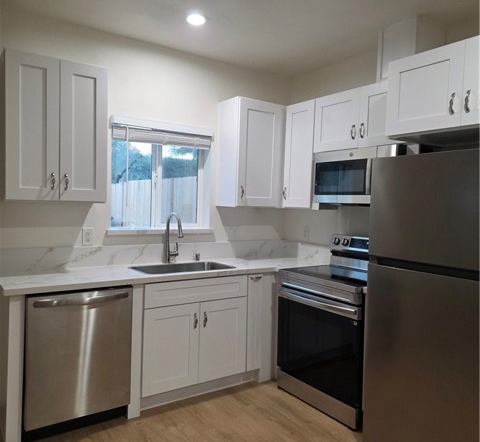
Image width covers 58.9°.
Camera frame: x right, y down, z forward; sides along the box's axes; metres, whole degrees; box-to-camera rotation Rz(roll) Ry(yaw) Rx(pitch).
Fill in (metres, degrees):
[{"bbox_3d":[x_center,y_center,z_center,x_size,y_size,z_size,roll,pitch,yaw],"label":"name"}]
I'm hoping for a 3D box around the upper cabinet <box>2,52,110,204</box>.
[{"bbox_3d":[-1.251,-0.579,2.857,0.611,0.897,0.326,0,3,-35],"label":"upper cabinet"}]

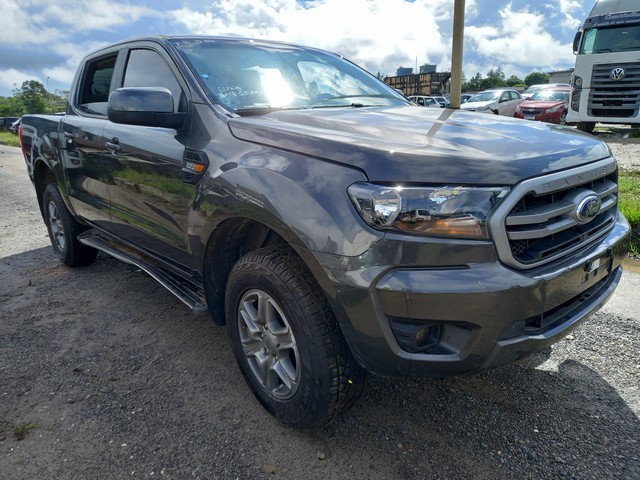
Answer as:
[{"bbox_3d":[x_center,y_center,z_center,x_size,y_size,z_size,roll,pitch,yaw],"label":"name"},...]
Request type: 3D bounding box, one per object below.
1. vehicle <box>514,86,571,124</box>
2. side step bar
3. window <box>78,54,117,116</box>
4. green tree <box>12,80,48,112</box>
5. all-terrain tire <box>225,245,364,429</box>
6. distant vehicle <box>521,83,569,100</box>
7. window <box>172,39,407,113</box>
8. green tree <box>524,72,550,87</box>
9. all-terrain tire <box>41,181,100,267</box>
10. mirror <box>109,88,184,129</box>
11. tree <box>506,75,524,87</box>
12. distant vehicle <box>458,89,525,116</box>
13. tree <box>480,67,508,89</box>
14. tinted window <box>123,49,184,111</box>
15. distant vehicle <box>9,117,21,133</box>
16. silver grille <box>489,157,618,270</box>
[{"bbox_3d":[9.800,-5.470,19.130,4.580,1.480,1.790,-17,21,-39],"label":"vehicle"},{"bbox_3d":[-1.172,0.137,2.924,0.180,0.085,1.860,-16,20,-40],"label":"side step bar"},{"bbox_3d":[-1.534,-1.051,3.175,0.050,0.420,0.700,11,3,-44],"label":"window"},{"bbox_3d":[-35.428,-16.840,57.821,4.600,5.783,4.600,-12,19,-28],"label":"green tree"},{"bbox_3d":[-0.135,0.403,1.999,0.260,0.760,0.760,-14,20,-37],"label":"all-terrain tire"},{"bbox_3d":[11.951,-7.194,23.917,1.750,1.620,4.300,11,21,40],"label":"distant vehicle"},{"bbox_3d":[-0.129,-0.989,2.753,1.400,0.130,0.940,-16,50,-40],"label":"window"},{"bbox_3d":[30.658,-21.545,65.000,4.000,4.300,4.000,-2,16,0],"label":"green tree"},{"bbox_3d":[-2.326,-0.146,4.301,0.260,0.760,0.760,-17,22,-40],"label":"all-terrain tire"},{"bbox_3d":[-0.785,-0.593,2.076,0.270,0.190,0.190,-17,22,-40],"label":"mirror"},{"bbox_3d":[28.861,-22.469,68.536,2.900,3.772,2.900,4,18,22],"label":"tree"},{"bbox_3d":[7.559,-5.875,20.498,1.700,1.480,4.350,13,22,43],"label":"distant vehicle"},{"bbox_3d":[27.165,-24.418,72.751,4.000,5.287,4.000,3,18,20],"label":"tree"},{"bbox_3d":[-0.916,-0.885,2.521,0.050,0.420,0.900,11,3,-44],"label":"tinted window"},{"bbox_3d":[-29.756,-11.903,47.678,1.750,1.500,4.200,4,18,23],"label":"distant vehicle"},{"bbox_3d":[0.981,-0.128,1.766,1.140,0.320,0.140,-16,20,-40],"label":"silver grille"}]

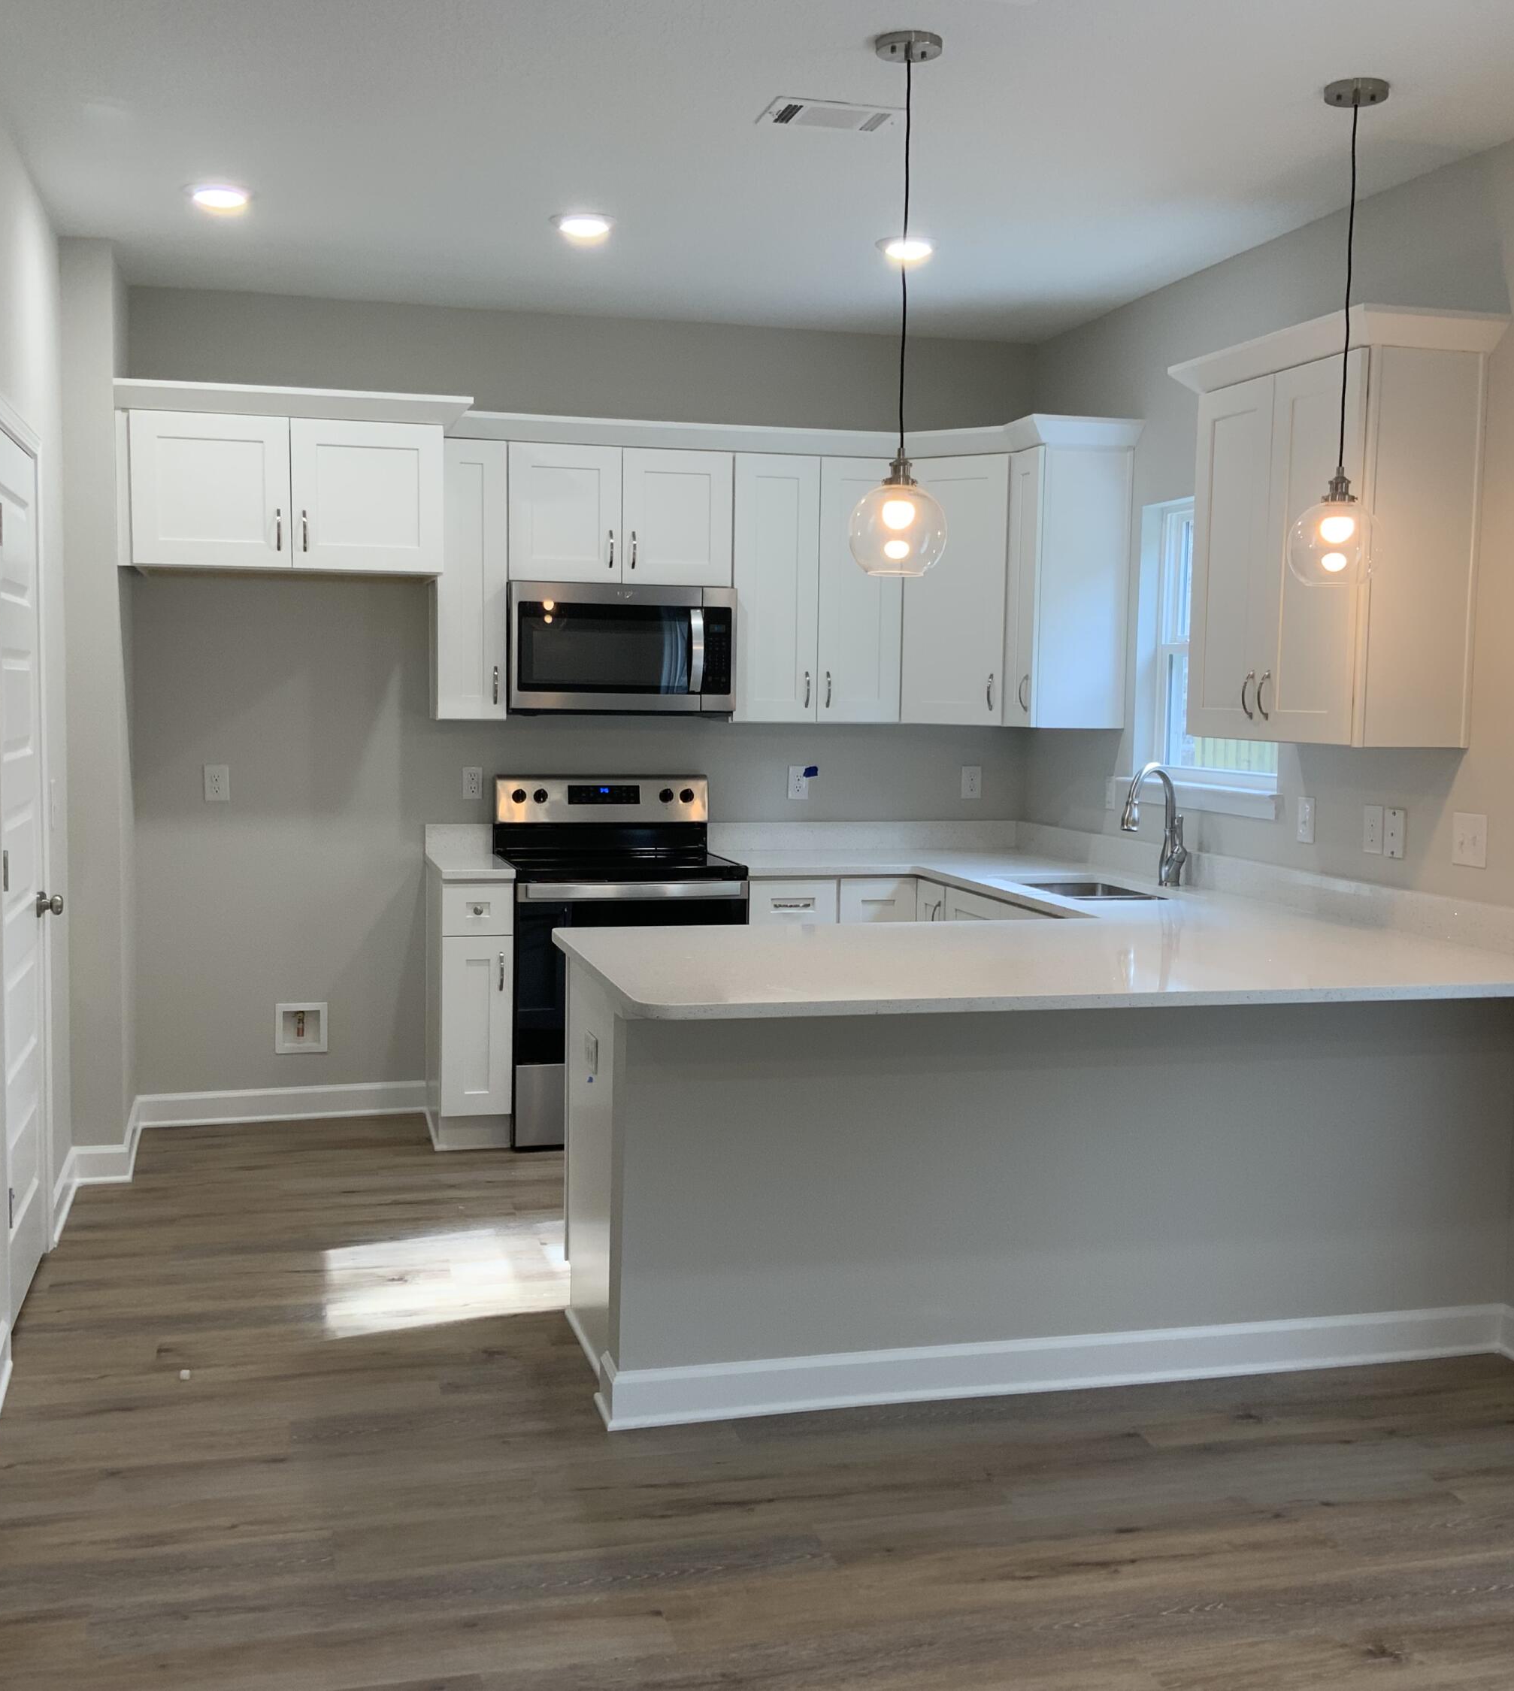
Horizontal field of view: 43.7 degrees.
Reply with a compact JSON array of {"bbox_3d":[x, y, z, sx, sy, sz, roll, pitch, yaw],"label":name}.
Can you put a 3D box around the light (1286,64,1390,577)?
[{"bbox_3d":[1.245,-1.071,3.993,0.200,1.032,0.200,-1,5,-15],"label":"light"}]

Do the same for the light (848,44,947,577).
[{"bbox_3d":[0.293,-1.059,3.727,0.200,1.035,0.200,1,5,0],"label":"light"}]

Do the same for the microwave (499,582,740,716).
[{"bbox_3d":[-0.485,-0.661,6.444,0.760,0.433,0.410,0,5,-15],"label":"microwave"}]

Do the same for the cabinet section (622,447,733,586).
[{"bbox_3d":[-0.265,-1.098,6.340,0.378,0.447,0.025,0,5,-15],"label":"cabinet section"}]

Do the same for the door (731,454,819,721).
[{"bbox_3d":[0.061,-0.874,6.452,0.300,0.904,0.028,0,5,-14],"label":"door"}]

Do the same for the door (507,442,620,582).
[{"bbox_3d":[-0.634,-1.095,6.244,0.378,0.447,0.025,0,5,-15],"label":"door"}]

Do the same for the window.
[{"bbox_3d":[1.382,-0.586,5.729,0.120,0.950,0.920,0,5,-15],"label":"window"}]

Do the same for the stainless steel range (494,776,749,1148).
[{"bbox_3d":[-0.471,0.372,6.399,0.757,1.186,0.640,-1,5,-15],"label":"stainless steel range"}]

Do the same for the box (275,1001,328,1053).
[{"bbox_3d":[-1.562,0.626,6.495,0.168,0.180,0.080,-1,5,-15],"label":"box"}]

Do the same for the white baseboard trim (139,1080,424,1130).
[{"bbox_3d":[-1.623,0.887,6.481,0.970,0.112,0.025,0,5,-15],"label":"white baseboard trim"}]

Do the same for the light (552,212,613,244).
[{"bbox_3d":[-0.480,-1.703,5.204,0.177,0.025,0.177,-1,5,-15],"label":"light"}]

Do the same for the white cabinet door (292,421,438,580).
[{"bbox_3d":[-1.187,-1.063,5.772,0.453,0.447,0.025,0,5,-15],"label":"white cabinet door"}]

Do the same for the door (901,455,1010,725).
[{"bbox_3d":[0.679,-0.866,6.458,0.389,0.906,0.025,3,5,30],"label":"door"}]

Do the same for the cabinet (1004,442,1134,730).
[{"bbox_3d":[1.034,-0.847,6.284,0.332,0.906,0.230,0,5,-15],"label":"cabinet"}]

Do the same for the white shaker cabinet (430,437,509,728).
[{"bbox_3d":[-0.931,-0.863,6.183,0.231,0.904,0.030,-1,5,-15],"label":"white shaker cabinet"}]

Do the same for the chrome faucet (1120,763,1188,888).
[{"bbox_3d":[1.195,-0.057,5.676,0.225,0.370,0.080,-3,6,-36],"label":"chrome faucet"}]

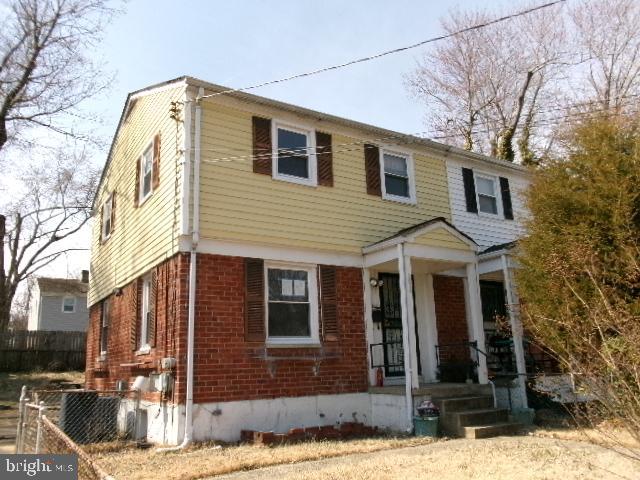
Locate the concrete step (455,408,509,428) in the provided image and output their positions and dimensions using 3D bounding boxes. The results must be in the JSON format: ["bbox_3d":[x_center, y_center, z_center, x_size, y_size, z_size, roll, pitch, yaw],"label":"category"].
[{"bbox_3d":[2.598,2.922,8.540,1.150,0.195,0.320,7,-16,-32],"label":"concrete step"}]

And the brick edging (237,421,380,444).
[{"bbox_3d":[-0.089,3.124,8.422,2.590,0.250,0.280,7,-16,-32],"label":"brick edging"}]

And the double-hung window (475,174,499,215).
[{"bbox_3d":[4.131,-1.090,12.656,0.890,1.060,0.100,7,-16,-32],"label":"double-hung window"}]

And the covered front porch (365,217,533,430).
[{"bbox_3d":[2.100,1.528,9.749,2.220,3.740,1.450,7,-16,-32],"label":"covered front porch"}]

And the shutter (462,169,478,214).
[{"bbox_3d":[3.579,-1.171,12.286,0.385,1.060,0.040,7,-16,-32],"label":"shutter"}]

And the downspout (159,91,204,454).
[{"bbox_3d":[-2.092,0.225,7.973,0.540,5.660,0.350,7,-16,-32],"label":"downspout"}]

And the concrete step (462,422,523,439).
[{"bbox_3d":[2.759,3.024,8.265,1.150,0.160,0.320,7,-16,-32],"label":"concrete step"}]

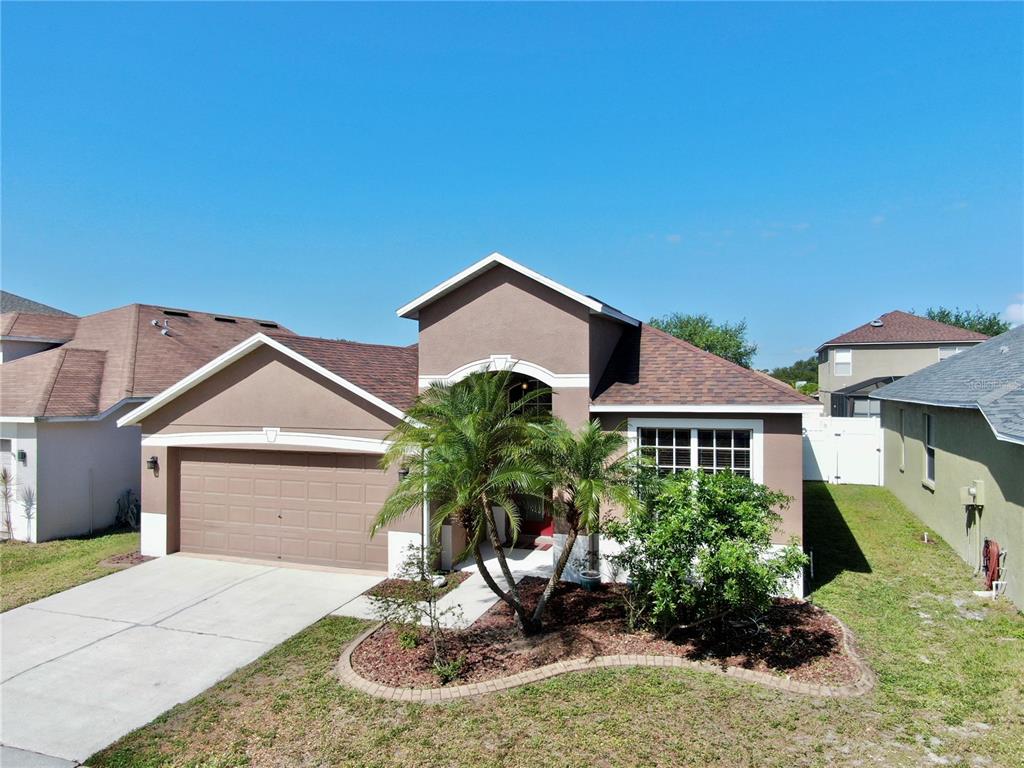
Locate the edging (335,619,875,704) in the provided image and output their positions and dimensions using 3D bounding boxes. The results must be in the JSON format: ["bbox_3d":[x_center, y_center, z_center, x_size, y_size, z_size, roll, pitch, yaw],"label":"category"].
[{"bbox_3d":[1.200,3.280,8.900,6.900,0.140,3.000,0,0,0],"label":"edging"}]

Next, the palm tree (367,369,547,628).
[{"bbox_3d":[-0.670,1.530,9.500,2.350,3.500,2.300,0,0,0],"label":"palm tree"}]

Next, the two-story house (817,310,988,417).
[{"bbox_3d":[25.039,-0.820,46.360,9.600,8.200,10.500,0,0,19],"label":"two-story house"}]

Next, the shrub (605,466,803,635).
[{"bbox_3d":[2.650,2.220,9.650,2.700,2.150,2.200,0,0,19],"label":"shrub"}]

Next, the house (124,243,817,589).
[{"bbox_3d":[1.032,0.330,19.038,12.800,5.900,16.500,0,0,19],"label":"house"}]

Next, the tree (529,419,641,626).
[{"bbox_3d":[1.000,1.860,9.750,1.650,2.850,1.600,0,0,19],"label":"tree"}]

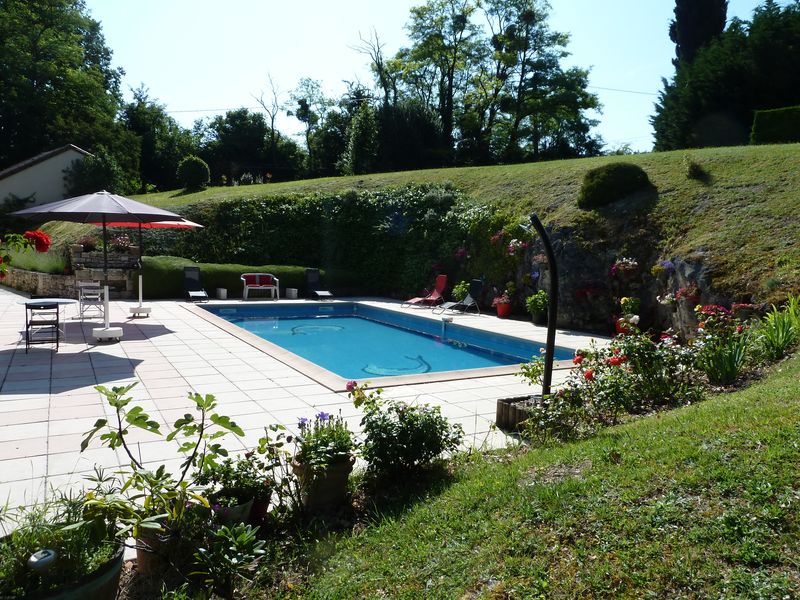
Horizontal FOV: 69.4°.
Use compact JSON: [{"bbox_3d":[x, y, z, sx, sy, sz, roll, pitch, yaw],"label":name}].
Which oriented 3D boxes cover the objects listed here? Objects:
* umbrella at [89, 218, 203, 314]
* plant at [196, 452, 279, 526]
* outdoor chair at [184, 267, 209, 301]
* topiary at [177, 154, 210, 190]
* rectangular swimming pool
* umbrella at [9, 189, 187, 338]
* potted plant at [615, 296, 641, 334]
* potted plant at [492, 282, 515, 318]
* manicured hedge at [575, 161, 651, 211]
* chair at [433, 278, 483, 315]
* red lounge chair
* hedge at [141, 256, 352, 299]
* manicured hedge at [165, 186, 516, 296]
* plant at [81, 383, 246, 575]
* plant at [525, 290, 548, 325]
[{"bbox_3d":[-6.280,-0.958,13.979,3.050,2.600,3.050,-1,6,-31],"label":"umbrella"},{"bbox_3d":[-1.033,1.186,3.744,0.500,0.460,0.460,1,5,-15],"label":"plant"},{"bbox_3d":[-6.192,-0.455,17.619,0.580,0.980,1.200,-1,6,-31],"label":"outdoor chair"},{"bbox_3d":[-8.470,-5.217,23.700,1.400,1.450,1.400,0,5,-20],"label":"topiary"},{"bbox_3d":[-1.069,0.976,13.330,5.000,0.800,10.000,-1,6,-31],"label":"rectangular swimming pool"},{"bbox_3d":[-5.091,-0.582,9.958,2.750,2.580,2.750,-1,6,-31],"label":"umbrella"},{"bbox_3d":[5.237,0.368,13.300,0.580,0.900,0.500,4,5,22],"label":"potted plant"},{"bbox_3d":[2.884,0.028,16.100,0.580,1.000,0.520,3,5,10],"label":"potted plant"},{"bbox_3d":[5.801,-3.111,15.700,1.950,1.220,1.800,4,5,20],"label":"manicured hedge"},{"bbox_3d":[1.617,-0.107,16.456,1.270,1.000,0.620,0,5,-18],"label":"chair"},{"bbox_3d":[0.761,-0.278,18.055,1.250,1.000,0.620,0,5,-18],"label":"red lounge chair"},{"bbox_3d":[-5.004,-0.702,19.257,6.700,1.280,1.250,-1,6,-31],"label":"hedge"},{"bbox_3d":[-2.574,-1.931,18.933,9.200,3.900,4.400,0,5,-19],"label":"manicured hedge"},{"bbox_3d":[-1.243,0.940,3.149,0.850,1.040,0.750,0,5,-22],"label":"plant"},{"bbox_3d":[3.557,0.164,14.893,0.600,0.870,0.580,2,5,0],"label":"plant"}]

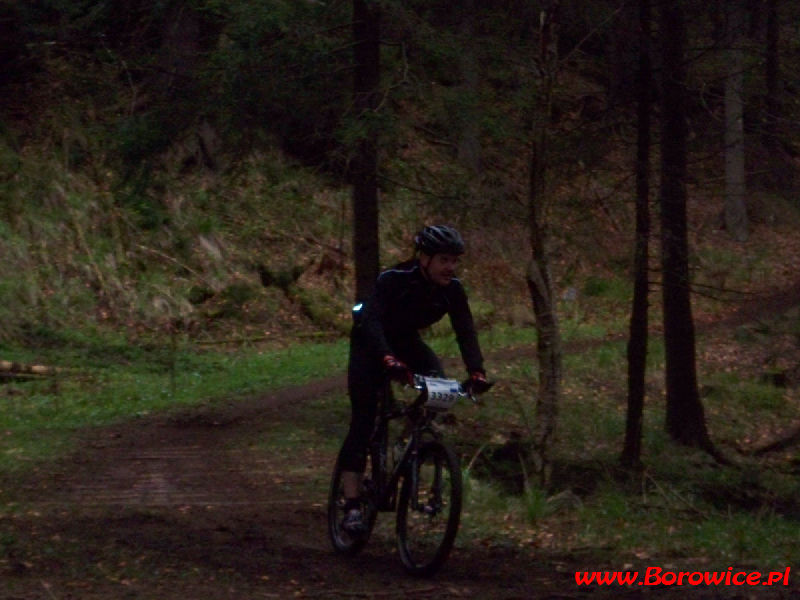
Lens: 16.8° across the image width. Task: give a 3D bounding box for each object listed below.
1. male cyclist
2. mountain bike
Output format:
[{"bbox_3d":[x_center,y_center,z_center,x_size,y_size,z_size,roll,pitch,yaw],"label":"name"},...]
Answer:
[{"bbox_3d":[0.030,0.410,13.920,0.610,1.590,0.840,3,-1,-23],"label":"male cyclist"},{"bbox_3d":[-0.030,0.870,13.950,0.620,1.030,1.720,5,-2,-22],"label":"mountain bike"}]

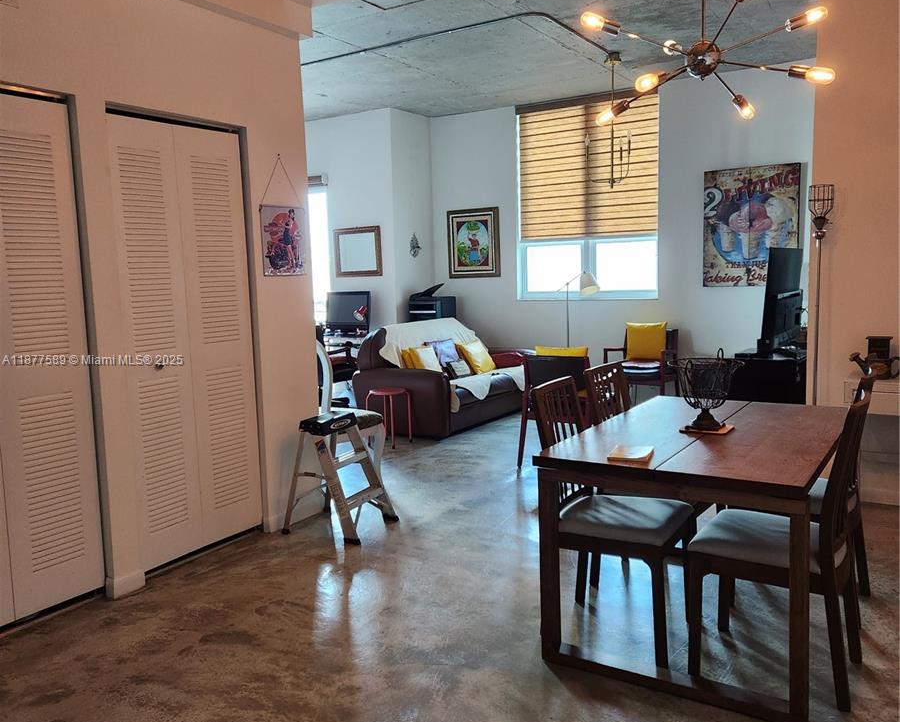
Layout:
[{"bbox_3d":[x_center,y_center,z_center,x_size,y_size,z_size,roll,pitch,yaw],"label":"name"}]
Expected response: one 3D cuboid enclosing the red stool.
[{"bbox_3d":[-0.495,0.451,6.542,0.330,0.460,0.330,-2,6,0],"label":"red stool"}]

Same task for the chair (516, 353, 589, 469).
[{"bbox_3d":[0.881,0.340,5.663,0.560,0.775,0.570,3,8,39],"label":"chair"}]

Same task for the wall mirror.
[{"bbox_3d":[-1.028,-1.192,8.782,0.650,0.525,0.035,2,8,32],"label":"wall mirror"}]

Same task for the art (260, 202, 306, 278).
[{"bbox_3d":[-0.906,-0.650,4.349,0.012,0.375,0.330,2,8,32],"label":"art"}]

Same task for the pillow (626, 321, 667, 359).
[{"bbox_3d":[1.799,-0.183,7.301,0.365,0.360,0.125,2,-6,32],"label":"pillow"}]

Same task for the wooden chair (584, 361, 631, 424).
[{"bbox_3d":[0.926,0.503,3.492,0.510,0.950,0.430,2,8,32],"label":"wooden chair"}]

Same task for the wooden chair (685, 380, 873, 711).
[{"bbox_3d":[1.122,0.580,2.703,0.510,0.950,0.450,2,8,32],"label":"wooden chair"}]

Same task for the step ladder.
[{"bbox_3d":[-0.596,0.614,4.388,0.490,0.610,0.440,1,7,25],"label":"step ladder"}]

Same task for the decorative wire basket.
[{"bbox_3d":[1.016,0.116,3.168,0.275,0.285,0.275,2,8,32],"label":"decorative wire basket"}]

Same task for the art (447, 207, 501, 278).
[{"bbox_3d":[0.267,-1.326,9.022,0.684,0.759,0.030,2,8,33],"label":"art"}]

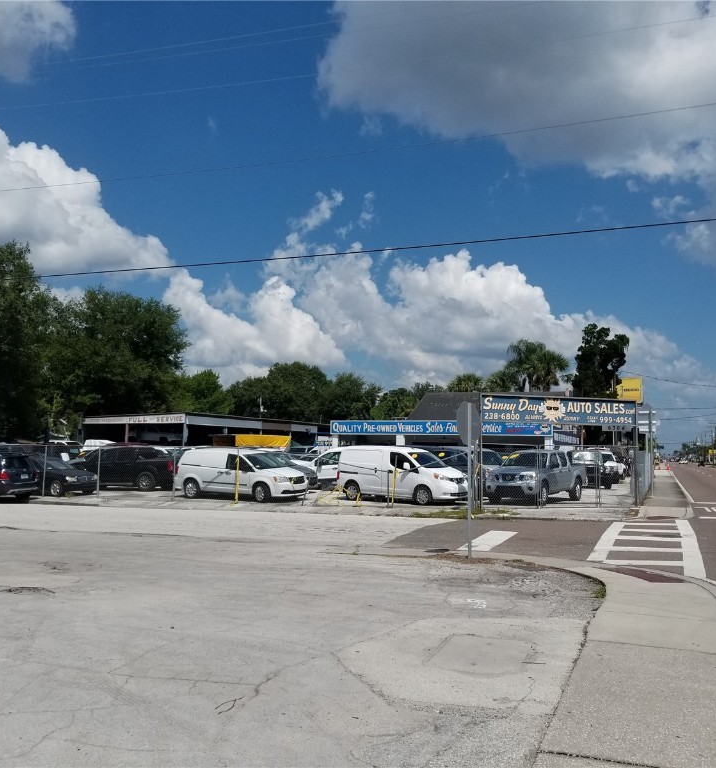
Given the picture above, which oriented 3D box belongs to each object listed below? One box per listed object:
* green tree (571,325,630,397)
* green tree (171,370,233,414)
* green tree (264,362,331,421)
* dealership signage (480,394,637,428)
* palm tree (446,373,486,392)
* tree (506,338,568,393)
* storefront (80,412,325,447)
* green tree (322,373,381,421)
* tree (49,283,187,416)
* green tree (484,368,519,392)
[{"bbox_3d":[17.628,1.209,56.140,4.400,11.250,4.200,0,-5,0],"label":"green tree"},{"bbox_3d":[-14.714,3.444,71.977,6.541,9.469,6.541,0,-5,0],"label":"green tree"},{"bbox_3d":[-5.981,3.196,76.032,6.800,10.800,6.800,0,-5,0],"label":"green tree"},{"bbox_3d":[6.479,0.874,24.452,5.692,0.879,0.150,2,-6,-18],"label":"dealership signage"},{"bbox_3d":[9.102,3.353,64.972,3.305,8.698,3.305,0,-5,0],"label":"palm tree"},{"bbox_3d":[14.927,1.905,64.104,5.219,11.505,5.219,0,-5,0],"label":"tree"},{"bbox_3d":[-10.859,5.095,60.785,8.053,4.185,22.617,-2,-6,20],"label":"storefront"},{"bbox_3d":[-0.625,3.631,73.984,6.000,9.600,6.000,0,-5,0],"label":"green tree"},{"bbox_3d":[-18.923,-0.347,60.273,11.399,14.819,11.399,0,-5,0],"label":"tree"},{"bbox_3d":[10.895,2.884,57.989,3.200,8.200,3.200,0,-5,0],"label":"green tree"}]

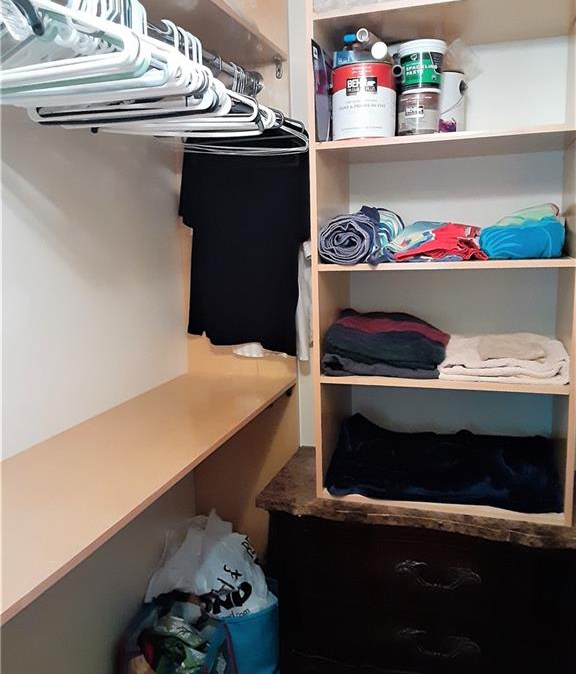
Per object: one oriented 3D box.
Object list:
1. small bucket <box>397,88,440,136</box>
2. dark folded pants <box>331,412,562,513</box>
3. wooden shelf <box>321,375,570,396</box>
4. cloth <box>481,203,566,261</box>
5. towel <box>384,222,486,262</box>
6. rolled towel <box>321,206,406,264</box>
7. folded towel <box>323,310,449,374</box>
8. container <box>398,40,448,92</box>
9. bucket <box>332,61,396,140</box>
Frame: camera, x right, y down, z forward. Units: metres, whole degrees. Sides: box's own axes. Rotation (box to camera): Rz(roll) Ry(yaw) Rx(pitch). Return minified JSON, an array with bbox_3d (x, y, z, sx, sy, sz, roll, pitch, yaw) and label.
[{"bbox_3d":[0.343,-0.566,1.557,0.109,0.123,0.109,1,10,18],"label":"small bucket"},{"bbox_3d":[0.443,0.343,1.724,0.598,0.115,0.323,1,10,18],"label":"dark folded pants"},{"bbox_3d":[0.440,0.090,1.697,0.612,0.021,0.376,1,10,18],"label":"wooden shelf"},{"bbox_3d":[0.601,-0.271,1.540,0.200,0.135,0.263,1,10,18],"label":"cloth"},{"bbox_3d":[0.411,-0.256,1.601,0.247,0.097,0.273,1,10,18],"label":"towel"},{"bbox_3d":[0.204,-0.283,1.660,0.164,0.142,0.283,1,10,18],"label":"rolled towel"},{"bbox_3d":[0.291,0.005,1.701,0.314,0.153,0.288,1,10,18],"label":"folded towel"},{"bbox_3d":[0.347,-0.686,1.535,0.119,0.120,0.119,1,10,18],"label":"container"},{"bbox_3d":[0.201,-0.600,1.577,0.166,0.192,0.166,-2,10,0],"label":"bucket"}]

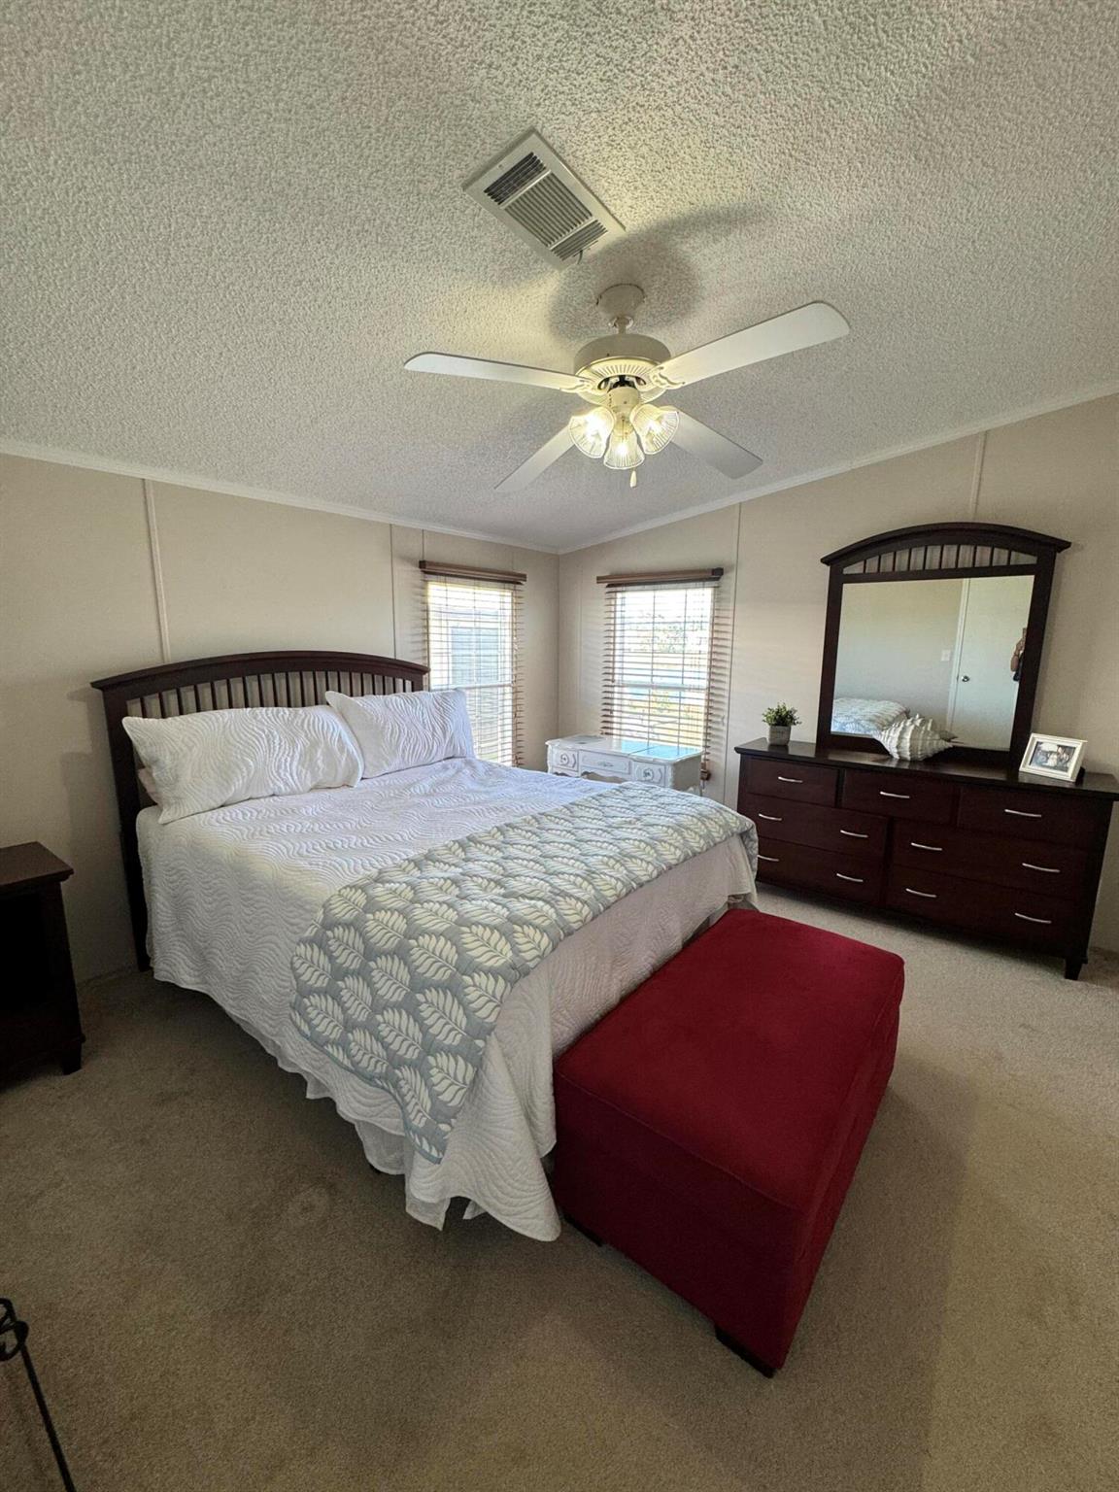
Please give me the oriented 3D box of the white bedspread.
[{"bbox_3d":[-0.418,0.617,2.462,2.060,0.690,1.600,8,13,38],"label":"white bedspread"}]

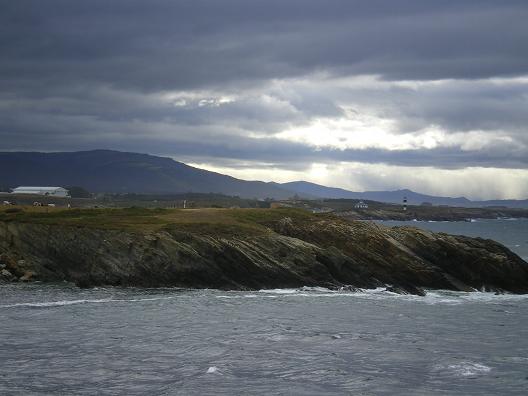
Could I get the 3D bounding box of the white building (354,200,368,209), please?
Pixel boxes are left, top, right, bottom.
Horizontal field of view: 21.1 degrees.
[{"bbox_3d":[103.313,6.662,1500.000,12.200,8.300,11.500,0,0,12],"label":"white building"}]

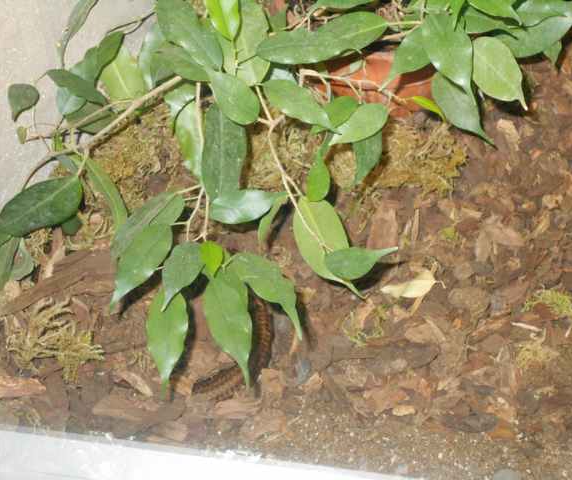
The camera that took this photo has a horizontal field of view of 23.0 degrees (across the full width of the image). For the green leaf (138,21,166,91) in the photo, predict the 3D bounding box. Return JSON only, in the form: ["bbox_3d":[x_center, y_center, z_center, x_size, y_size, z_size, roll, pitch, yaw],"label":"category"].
[{"bbox_3d":[-0.106,-0.149,1.145,0.026,0.012,0.060,11,80,2],"label":"green leaf"}]

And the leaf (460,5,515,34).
[{"bbox_3d":[0.164,-0.172,1.135,0.052,0.012,0.023,28,74,11],"label":"leaf"}]

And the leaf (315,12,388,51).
[{"bbox_3d":[0.044,-0.143,0.970,0.055,0.012,0.027,-16,68,5],"label":"leaf"}]

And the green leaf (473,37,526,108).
[{"bbox_3d":[0.148,-0.116,0.970,0.031,0.013,0.065,-39,73,11],"label":"green leaf"}]

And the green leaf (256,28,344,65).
[{"bbox_3d":[0.013,-0.157,1.147,0.075,0.018,0.033,0,68,0],"label":"green leaf"}]

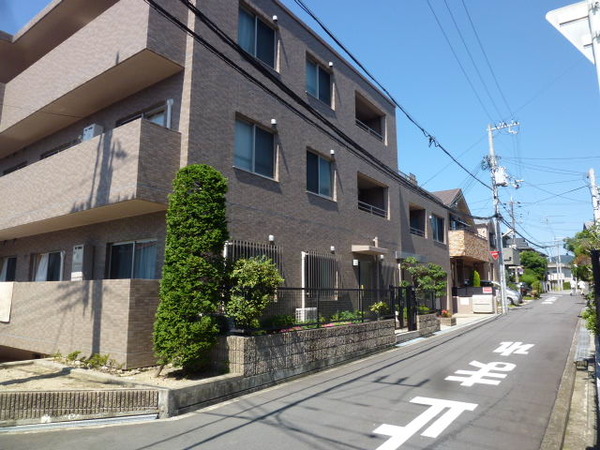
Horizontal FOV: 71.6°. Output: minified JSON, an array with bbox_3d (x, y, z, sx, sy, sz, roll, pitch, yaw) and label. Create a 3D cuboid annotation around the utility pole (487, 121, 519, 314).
[{"bbox_3d":[10.467,-0.441,20.550,1.600,9.600,0.700,-6,-11,36],"label":"utility pole"}]

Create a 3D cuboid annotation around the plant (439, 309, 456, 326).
[{"bbox_3d":[5.714,3.578,16.211,0.600,0.620,0.580,-6,-11,36],"label":"plant"}]

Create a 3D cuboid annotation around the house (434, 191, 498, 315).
[{"bbox_3d":[7.285,1.663,26.962,8.600,7.500,8.000,-6,-11,36],"label":"house"}]

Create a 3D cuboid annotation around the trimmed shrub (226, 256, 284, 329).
[{"bbox_3d":[-0.810,1.199,7.435,0.980,1.200,1.000,0,-9,0],"label":"trimmed shrub"}]

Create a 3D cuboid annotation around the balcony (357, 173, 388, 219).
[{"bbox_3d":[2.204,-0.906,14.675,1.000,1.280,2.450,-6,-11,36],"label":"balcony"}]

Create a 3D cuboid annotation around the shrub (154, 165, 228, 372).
[{"bbox_3d":[-1.657,0.666,6.517,1.000,3.200,1.000,0,-9,0],"label":"shrub"}]

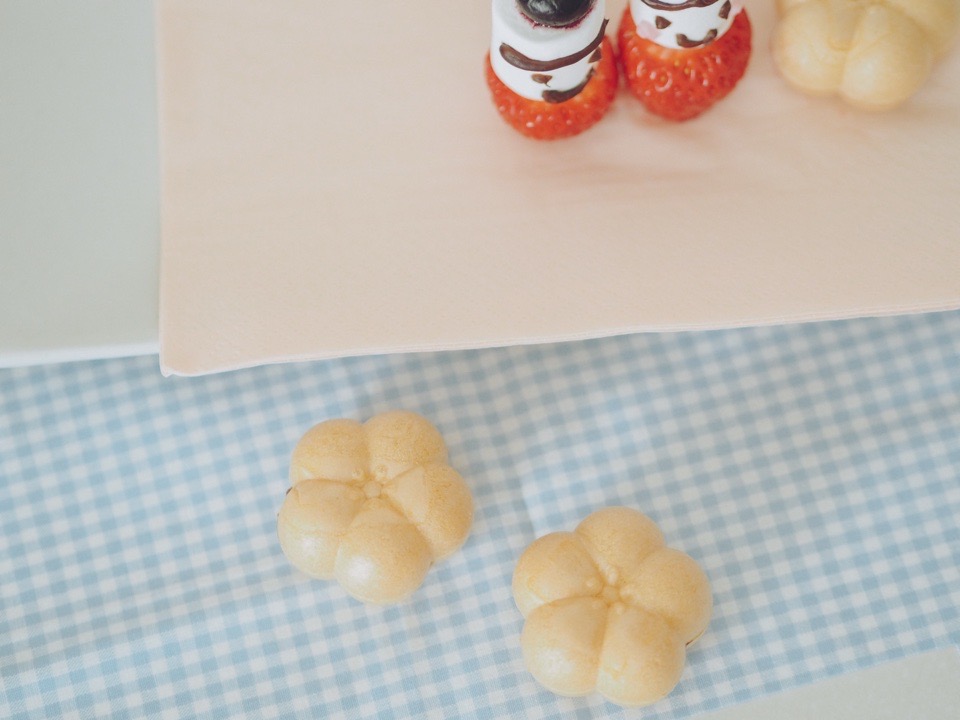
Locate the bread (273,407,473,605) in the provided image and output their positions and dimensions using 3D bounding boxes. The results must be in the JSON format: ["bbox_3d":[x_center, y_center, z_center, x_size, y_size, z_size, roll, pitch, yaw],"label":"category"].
[{"bbox_3d":[-0.026,0.036,0.613,0.048,0.026,0.047,0,66,1],"label":"bread"}]

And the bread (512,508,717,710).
[{"bbox_3d":[0.032,0.059,0.602,0.048,0.026,0.047,10,67,5],"label":"bread"}]

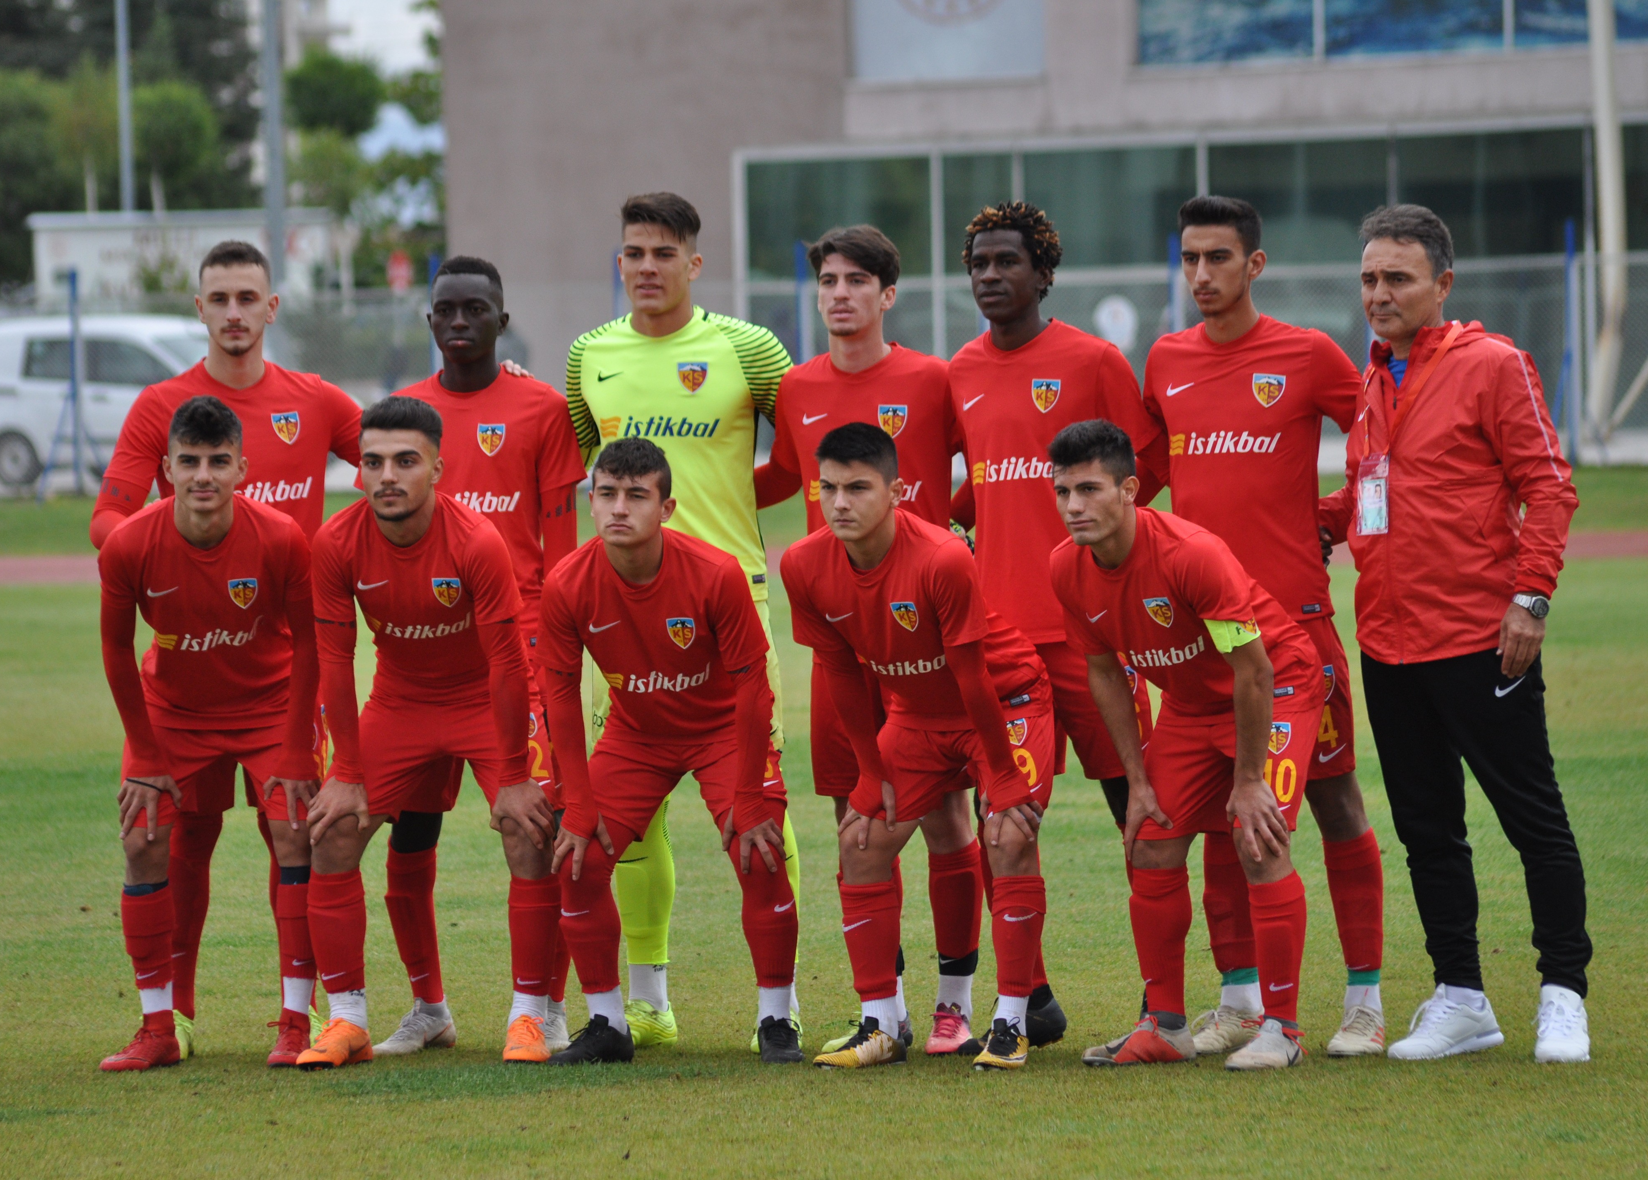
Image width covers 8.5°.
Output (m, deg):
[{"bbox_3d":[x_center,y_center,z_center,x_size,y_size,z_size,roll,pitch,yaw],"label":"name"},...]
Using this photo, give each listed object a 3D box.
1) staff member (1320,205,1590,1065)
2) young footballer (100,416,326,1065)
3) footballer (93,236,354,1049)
[{"bbox_3d":[1.361,0.092,23.767,0.580,1.840,0.420,0,2,35],"label":"staff member"},{"bbox_3d":[-1.303,0.296,23.450,0.480,1.412,0.620,0,1,11],"label":"young footballer"},{"bbox_3d":[-1.286,0.122,24.000,0.600,1.754,0.400,0,1,3],"label":"footballer"}]

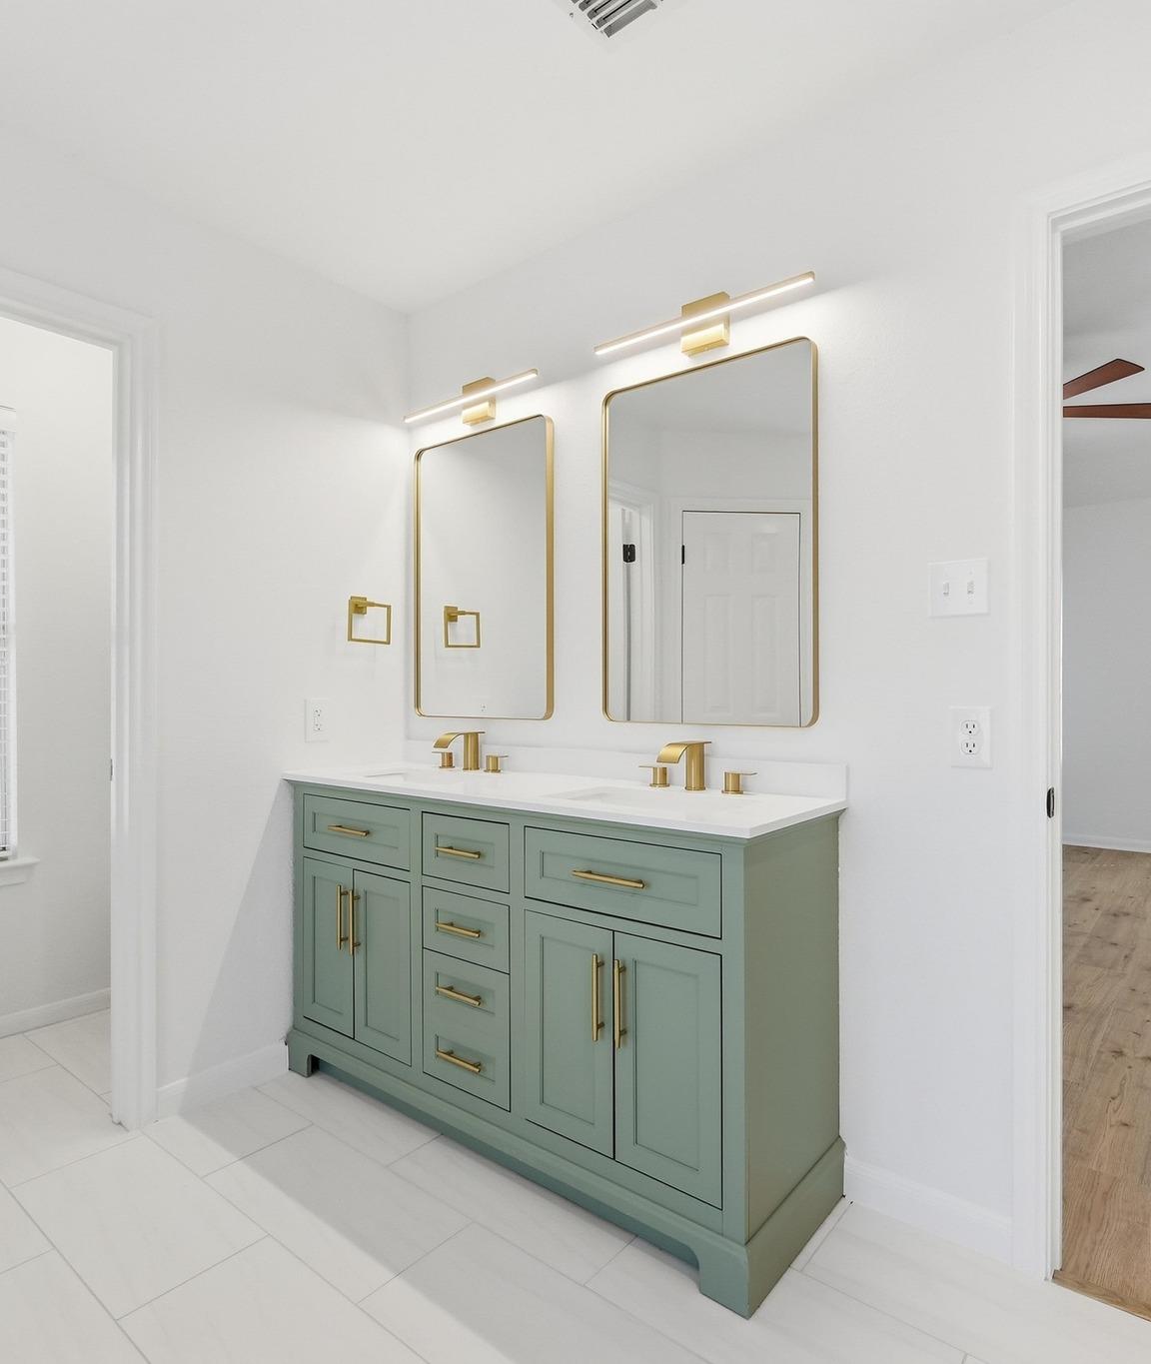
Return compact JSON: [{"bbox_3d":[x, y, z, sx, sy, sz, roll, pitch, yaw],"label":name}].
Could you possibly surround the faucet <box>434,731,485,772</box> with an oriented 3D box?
[{"bbox_3d":[-0.351,0.216,2.432,0.060,0.120,0.153,-1,-1,39],"label":"faucet"}]

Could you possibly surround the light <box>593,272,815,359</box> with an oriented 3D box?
[{"bbox_3d":[0.311,-0.902,1.984,0.617,0.123,0.078,-1,-1,39],"label":"light"}]

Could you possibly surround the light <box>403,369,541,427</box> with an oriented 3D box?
[{"bbox_3d":[-0.323,-0.886,2.505,0.608,0.123,0.078,-1,-1,39],"label":"light"}]

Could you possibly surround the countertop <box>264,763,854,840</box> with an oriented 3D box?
[{"bbox_3d":[-0.139,0.279,2.102,1.549,0.018,0.469,-1,-1,39],"label":"countertop"}]

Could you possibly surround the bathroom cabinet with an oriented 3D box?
[{"bbox_3d":[-0.133,0.724,2.088,1.547,0.870,0.461,-1,-1,39],"label":"bathroom cabinet"}]

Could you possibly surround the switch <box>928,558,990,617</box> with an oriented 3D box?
[{"bbox_3d":[0.784,-0.191,1.629,0.111,0.116,0.014,-1,-1,39],"label":"switch"}]

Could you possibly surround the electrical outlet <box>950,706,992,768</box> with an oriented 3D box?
[{"bbox_3d":[0.803,0.113,1.613,0.074,0.125,0.012,-1,-1,39],"label":"electrical outlet"}]

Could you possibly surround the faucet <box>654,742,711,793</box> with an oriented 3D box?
[{"bbox_3d":[0.267,0.208,1.923,0.060,0.118,0.153,-1,-1,39],"label":"faucet"}]

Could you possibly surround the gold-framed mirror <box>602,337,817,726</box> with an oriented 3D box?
[{"bbox_3d":[0.314,-0.340,2.005,0.604,0.895,0.035,-1,-1,39],"label":"gold-framed mirror"}]

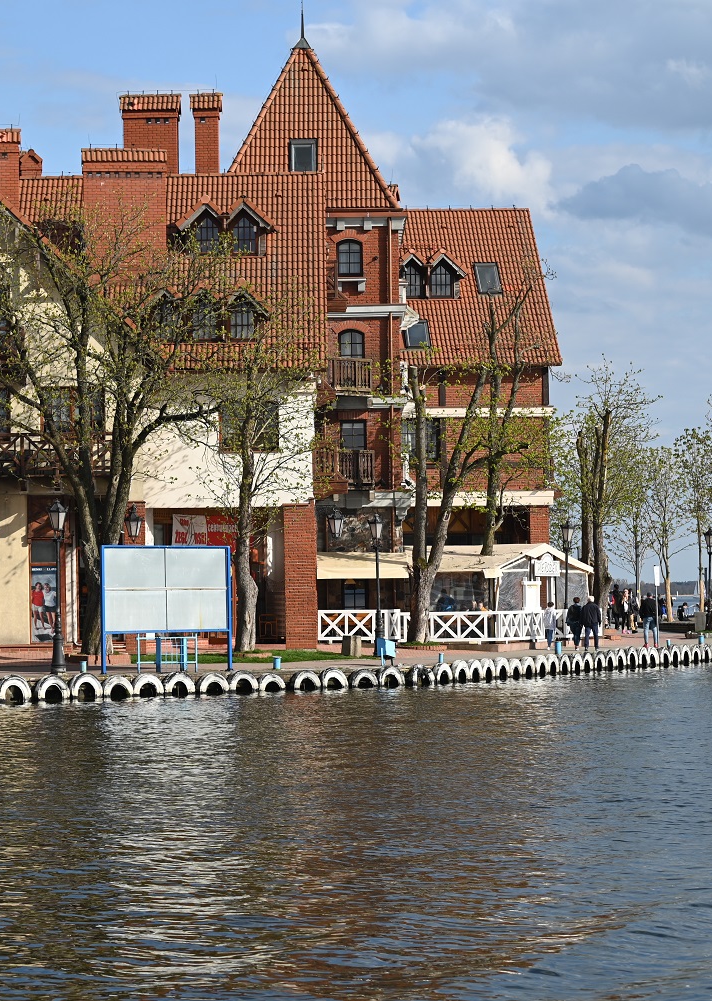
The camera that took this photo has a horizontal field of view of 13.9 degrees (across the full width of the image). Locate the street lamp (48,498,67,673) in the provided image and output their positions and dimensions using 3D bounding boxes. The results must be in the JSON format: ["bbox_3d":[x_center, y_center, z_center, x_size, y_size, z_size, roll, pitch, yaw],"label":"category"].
[{"bbox_3d":[-6.911,1.980,67.568,0.440,4.043,0.440,-1,-2,-6],"label":"street lamp"}]

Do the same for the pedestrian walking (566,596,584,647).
[{"bbox_3d":[6.730,3.764,89.527,0.540,1.606,0.450,-1,-2,19],"label":"pedestrian walking"}]

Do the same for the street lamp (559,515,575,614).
[{"bbox_3d":[6.643,2.541,92.067,0.440,3.975,0.440,-1,-2,-6],"label":"street lamp"}]

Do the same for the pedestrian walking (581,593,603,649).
[{"bbox_3d":[7.233,3.758,89.528,0.620,1.689,0.450,-1,-2,19],"label":"pedestrian walking"}]

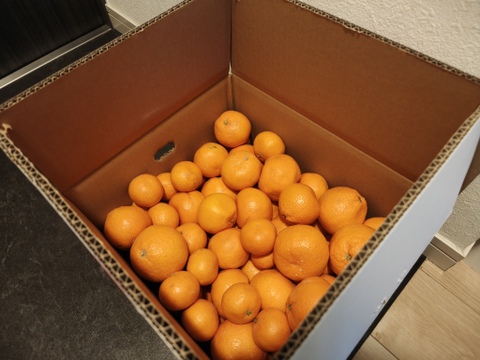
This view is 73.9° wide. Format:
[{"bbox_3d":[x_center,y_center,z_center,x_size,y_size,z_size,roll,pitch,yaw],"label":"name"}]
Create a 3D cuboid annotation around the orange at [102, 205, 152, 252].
[{"bbox_3d":[-0.172,0.074,0.493,0.068,0.068,0.068,0,58,3],"label":"orange"}]

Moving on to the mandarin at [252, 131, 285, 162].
[{"bbox_3d":[0.051,-0.057,0.550,0.054,0.051,0.054,-4,57,0],"label":"mandarin"}]

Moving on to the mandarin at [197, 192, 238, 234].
[{"bbox_3d":[-0.033,0.051,0.478,0.060,0.057,0.060,-4,57,0],"label":"mandarin"}]

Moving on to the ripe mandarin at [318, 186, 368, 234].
[{"bbox_3d":[0.156,0.047,0.481,0.071,0.068,0.071,-4,57,0],"label":"ripe mandarin"}]

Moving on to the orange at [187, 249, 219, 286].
[{"bbox_3d":[-0.053,0.126,0.462,0.046,0.049,0.051,0,58,3],"label":"orange"}]

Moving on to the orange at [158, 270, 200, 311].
[{"bbox_3d":[-0.080,0.147,0.423,0.051,0.049,0.051,-4,57,0],"label":"orange"}]

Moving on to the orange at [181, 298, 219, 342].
[{"bbox_3d":[-0.050,0.176,0.400,0.046,0.044,0.046,-1,58,2],"label":"orange"}]

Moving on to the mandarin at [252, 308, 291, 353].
[{"bbox_3d":[0.040,0.188,0.399,0.050,0.050,0.050,0,58,3],"label":"mandarin"}]

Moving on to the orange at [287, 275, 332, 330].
[{"bbox_3d":[0.093,0.163,0.406,0.069,0.075,0.076,0,58,3],"label":"orange"}]

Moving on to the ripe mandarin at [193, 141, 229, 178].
[{"bbox_3d":[-0.050,-0.035,0.569,0.062,0.060,0.062,-4,57,0],"label":"ripe mandarin"}]

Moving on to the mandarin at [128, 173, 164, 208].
[{"bbox_3d":[-0.150,0.018,0.510,0.053,0.051,0.053,-4,57,0],"label":"mandarin"}]

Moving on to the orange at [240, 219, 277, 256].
[{"bbox_3d":[0.028,0.084,0.461,0.052,0.050,0.052,-4,57,0],"label":"orange"}]

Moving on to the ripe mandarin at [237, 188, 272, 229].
[{"bbox_3d":[0.022,0.042,0.491,0.058,0.055,0.058,-1,58,2],"label":"ripe mandarin"}]

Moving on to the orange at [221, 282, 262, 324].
[{"bbox_3d":[0.003,0.155,0.403,0.049,0.047,0.049,-1,58,2],"label":"orange"}]

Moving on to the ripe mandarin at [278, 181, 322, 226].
[{"bbox_3d":[0.090,0.036,0.480,0.061,0.059,0.061,-4,57,0],"label":"ripe mandarin"}]

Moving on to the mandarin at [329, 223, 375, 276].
[{"bbox_3d":[0.157,0.097,0.438,0.067,0.064,0.067,-4,57,0],"label":"mandarin"}]

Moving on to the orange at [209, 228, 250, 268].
[{"bbox_3d":[-0.017,0.107,0.496,0.063,0.063,0.063,0,58,3],"label":"orange"}]

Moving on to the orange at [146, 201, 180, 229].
[{"bbox_3d":[-0.125,0.063,0.527,0.051,0.051,0.051,0,58,3],"label":"orange"}]

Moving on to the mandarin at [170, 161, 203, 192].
[{"bbox_3d":[-0.087,-0.005,0.523,0.051,0.049,0.051,-1,58,2],"label":"mandarin"}]

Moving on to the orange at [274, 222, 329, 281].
[{"bbox_3d":[0.086,0.102,0.449,0.078,0.073,0.078,0,58,3],"label":"orange"}]

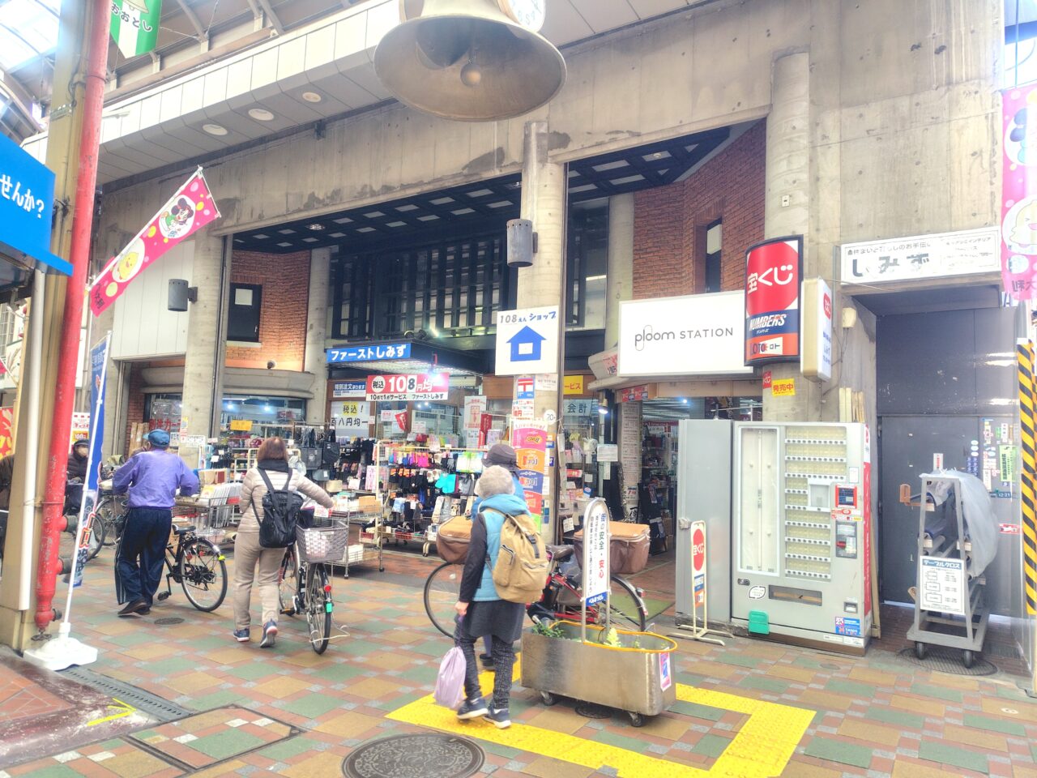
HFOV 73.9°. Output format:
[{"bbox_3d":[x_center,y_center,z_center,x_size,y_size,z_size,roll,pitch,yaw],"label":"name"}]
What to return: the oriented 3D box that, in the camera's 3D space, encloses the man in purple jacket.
[{"bbox_3d":[-3.194,1.162,6.096,0.660,1.590,0.550,7,-7,-44],"label":"man in purple jacket"}]

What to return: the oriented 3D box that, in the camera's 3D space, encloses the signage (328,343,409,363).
[{"bbox_3d":[-2.084,-0.491,9.614,1.580,0.210,0.100,-1,-6,32],"label":"signage"}]

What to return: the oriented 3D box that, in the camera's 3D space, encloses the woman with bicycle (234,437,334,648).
[{"bbox_3d":[-1.867,1.189,5.477,0.700,1.570,0.520,4,-5,-25],"label":"woman with bicycle"}]

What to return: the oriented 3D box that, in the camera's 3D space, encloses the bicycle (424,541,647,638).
[{"bbox_3d":[0.105,1.542,5.355,1.780,1.000,0.520,0,-5,20],"label":"bicycle"}]

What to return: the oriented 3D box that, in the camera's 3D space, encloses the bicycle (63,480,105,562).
[{"bbox_3d":[-5.736,1.552,8.402,1.700,1.040,0.560,-1,-6,27],"label":"bicycle"}]

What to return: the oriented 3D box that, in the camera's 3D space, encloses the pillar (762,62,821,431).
[{"bbox_3d":[2.867,-0.615,7.225,0.520,5.740,0.520,-1,-6,31],"label":"pillar"}]

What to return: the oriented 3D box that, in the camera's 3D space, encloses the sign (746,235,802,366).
[{"bbox_3d":[2.480,-0.861,6.750,0.250,1.170,0.620,6,-6,-39],"label":"sign"}]

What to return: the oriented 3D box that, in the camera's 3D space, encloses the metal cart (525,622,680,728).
[{"bbox_3d":[0.471,1.722,4.201,0.950,0.430,0.450,-1,-6,32],"label":"metal cart"}]

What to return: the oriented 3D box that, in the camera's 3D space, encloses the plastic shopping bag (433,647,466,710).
[{"bbox_3d":[-0.387,1.630,3.900,0.190,0.350,0.140,6,-6,-37],"label":"plastic shopping bag"}]

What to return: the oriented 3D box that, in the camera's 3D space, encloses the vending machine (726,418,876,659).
[{"bbox_3d":[2.477,1.232,6.029,1.030,1.820,0.640,-1,-6,31],"label":"vending machine"}]

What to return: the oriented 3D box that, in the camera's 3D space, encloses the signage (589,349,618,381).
[{"bbox_3d":[1.133,-0.338,9.189,0.220,0.380,0.850,3,-5,-14],"label":"signage"}]

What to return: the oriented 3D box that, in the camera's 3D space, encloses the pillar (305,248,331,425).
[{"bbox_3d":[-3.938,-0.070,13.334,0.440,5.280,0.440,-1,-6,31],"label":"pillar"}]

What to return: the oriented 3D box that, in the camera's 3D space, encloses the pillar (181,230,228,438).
[{"bbox_3d":[-5.424,-0.276,11.827,0.520,5.250,0.520,-1,-6,32],"label":"pillar"}]

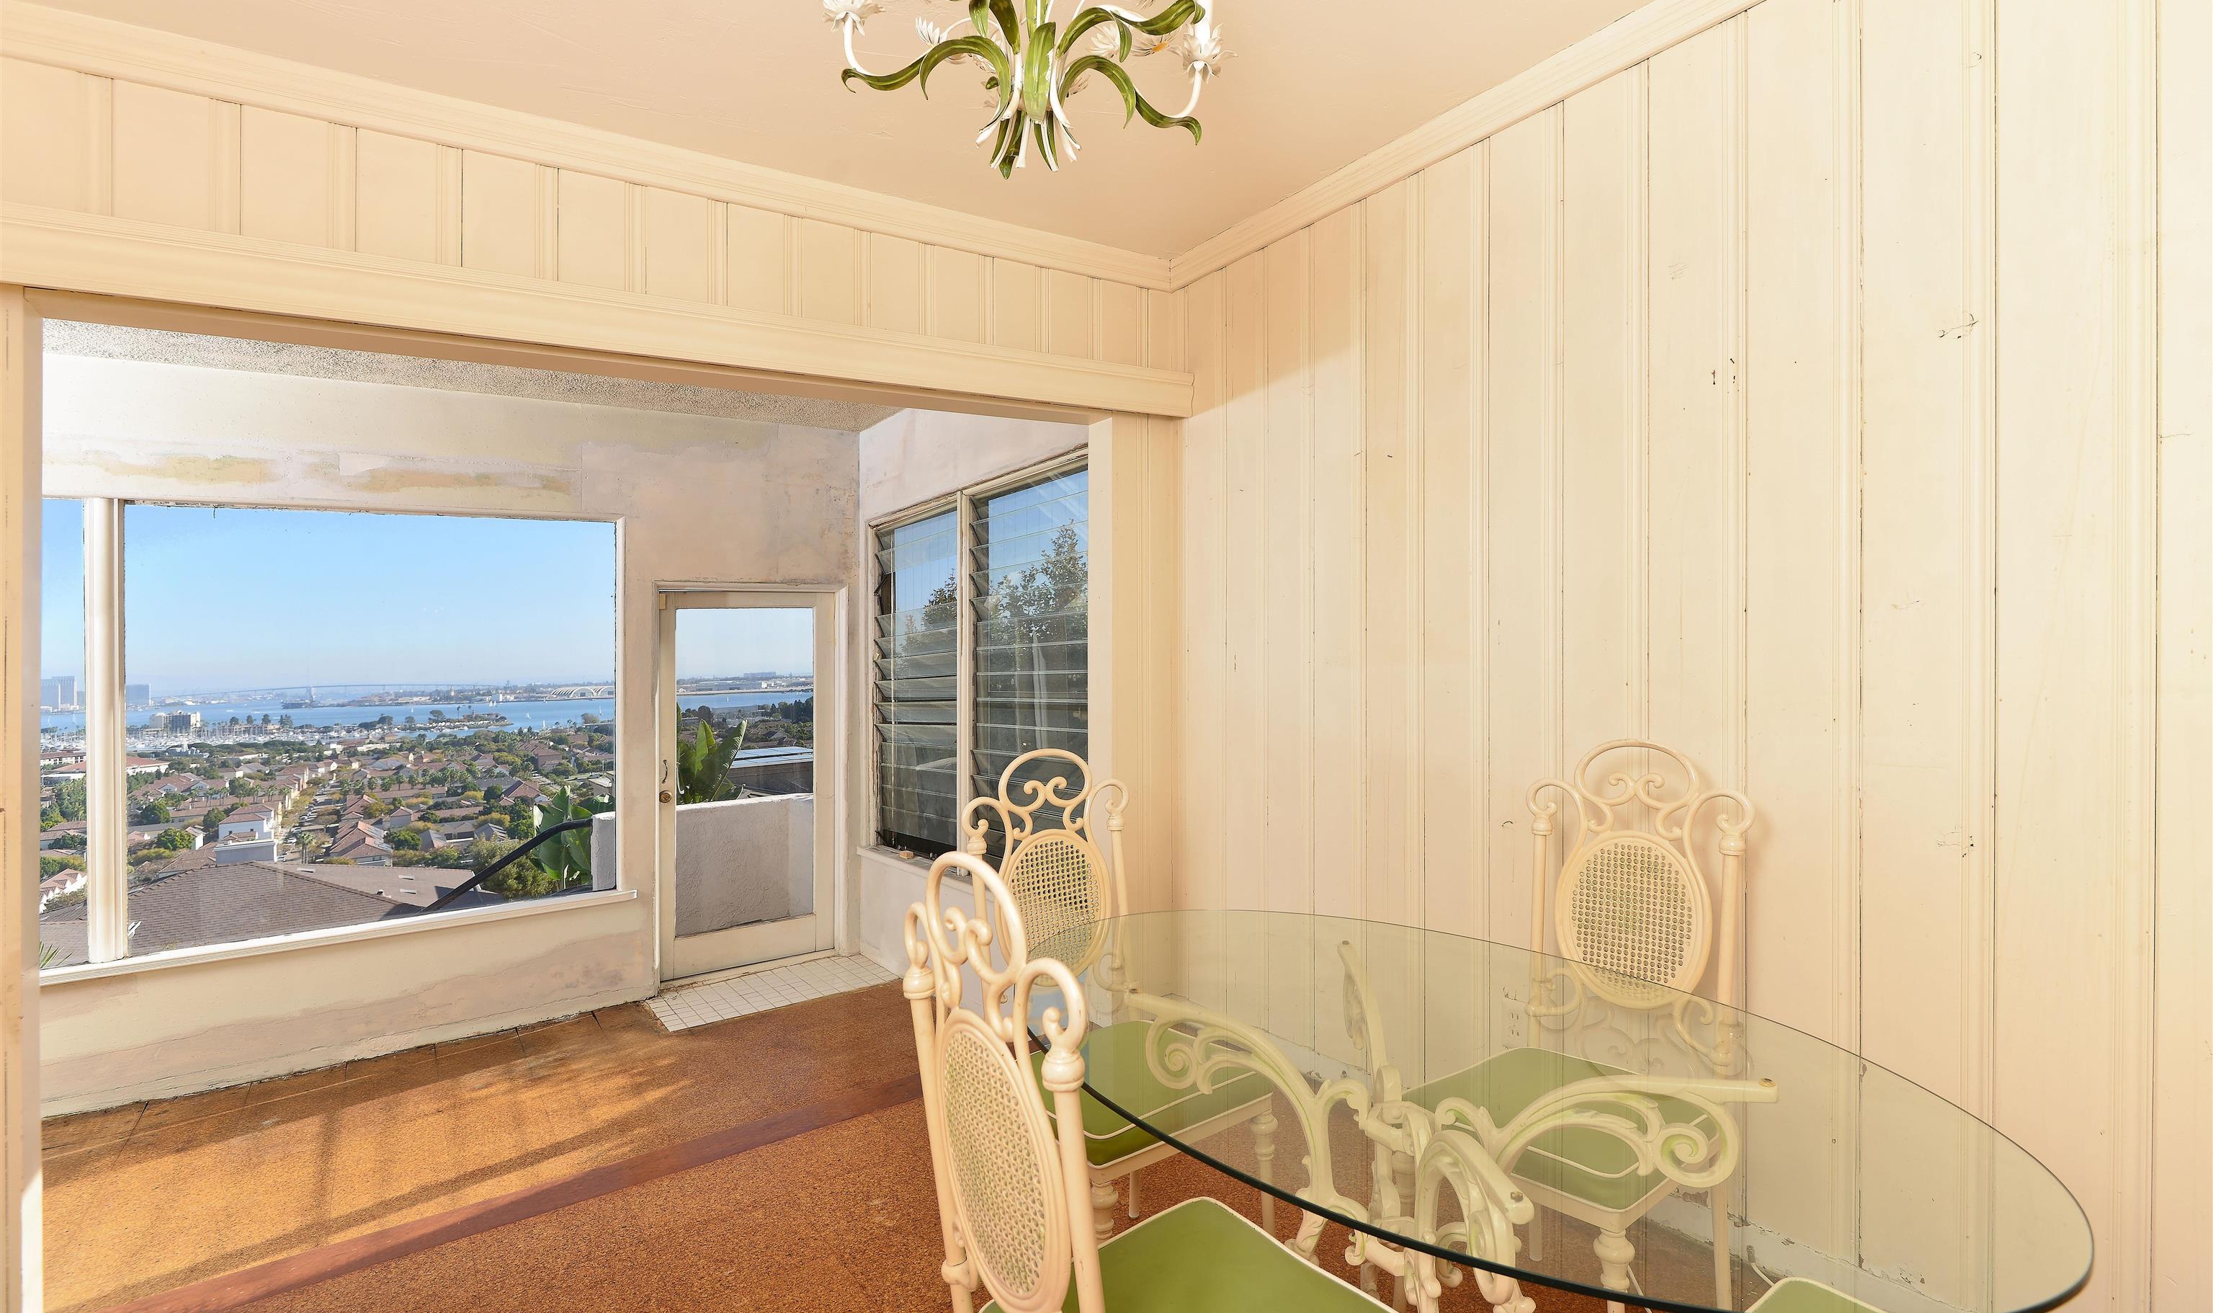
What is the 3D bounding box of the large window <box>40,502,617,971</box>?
[{"bbox_3d":[-3.235,0.275,4.249,2.050,1.850,0.120,-1,0,-33],"label":"large window"}]

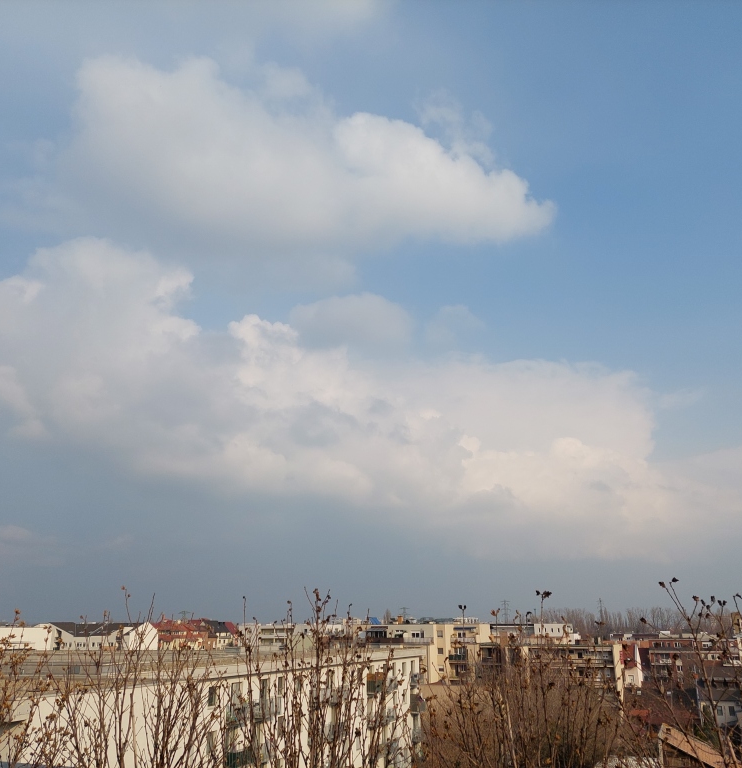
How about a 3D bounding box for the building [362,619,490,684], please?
[{"bbox_3d":[9.870,51.200,125.890,20.000,16.500,14.000,-10,-21,27],"label":"building"}]

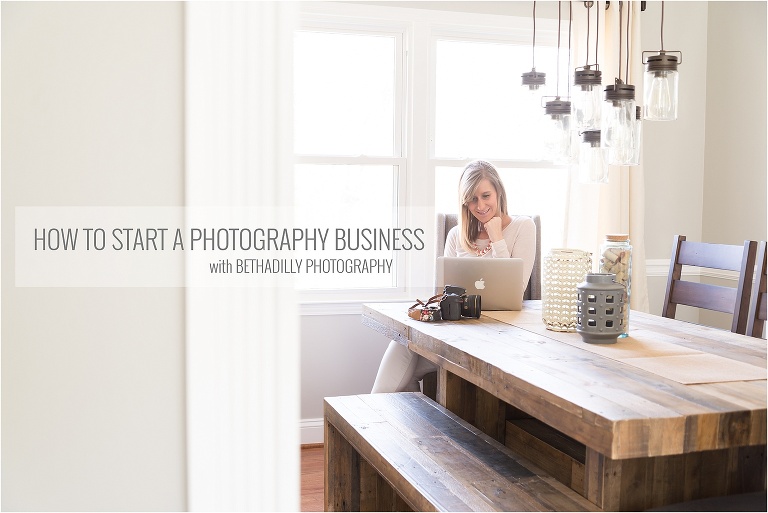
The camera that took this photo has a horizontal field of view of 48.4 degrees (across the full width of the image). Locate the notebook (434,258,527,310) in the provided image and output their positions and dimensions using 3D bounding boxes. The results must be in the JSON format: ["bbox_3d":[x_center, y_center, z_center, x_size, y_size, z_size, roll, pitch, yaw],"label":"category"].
[{"bbox_3d":[0.357,0.098,3.306,0.325,0.210,0.307,0,4,-2],"label":"notebook"}]

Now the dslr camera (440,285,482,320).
[{"bbox_3d":[0.278,0.159,3.045,0.153,0.121,0.140,1,4,4],"label":"dslr camera"}]

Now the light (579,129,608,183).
[{"bbox_3d":[0.671,-0.322,2.730,0.097,0.168,0.097,0,4,0],"label":"light"}]

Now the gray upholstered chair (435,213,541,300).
[{"bbox_3d":[0.487,0.367,3.746,0.495,1.110,0.620,0,4,-5],"label":"gray upholstered chair"}]

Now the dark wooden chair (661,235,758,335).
[{"bbox_3d":[1.034,0.444,3.247,0.540,1.020,0.465,-1,4,-16],"label":"dark wooden chair"}]

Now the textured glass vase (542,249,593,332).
[{"bbox_3d":[0.576,0.104,2.682,0.156,0.248,0.156,0,4,0],"label":"textured glass vase"}]

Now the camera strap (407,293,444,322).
[{"bbox_3d":[0.142,0.171,2.912,0.128,0.086,0.120,0,4,0],"label":"camera strap"}]

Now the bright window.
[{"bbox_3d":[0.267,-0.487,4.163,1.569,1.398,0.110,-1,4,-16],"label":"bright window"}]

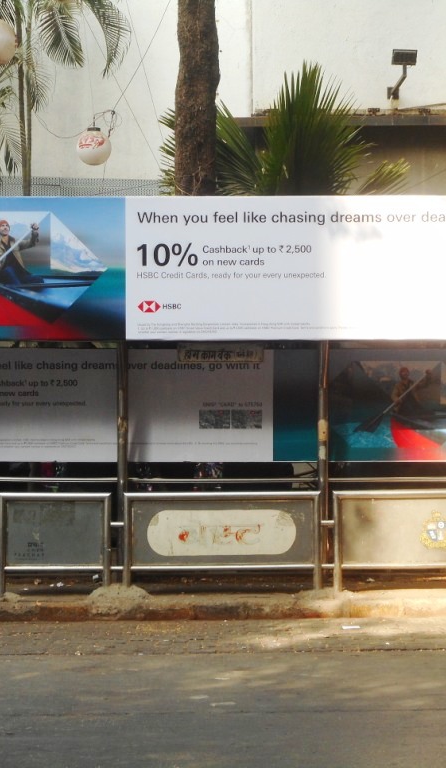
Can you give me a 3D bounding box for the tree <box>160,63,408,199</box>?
[{"bbox_3d":[0.671,-0.804,16.101,2.650,5.300,2.400,0,-2,0],"label":"tree"}]

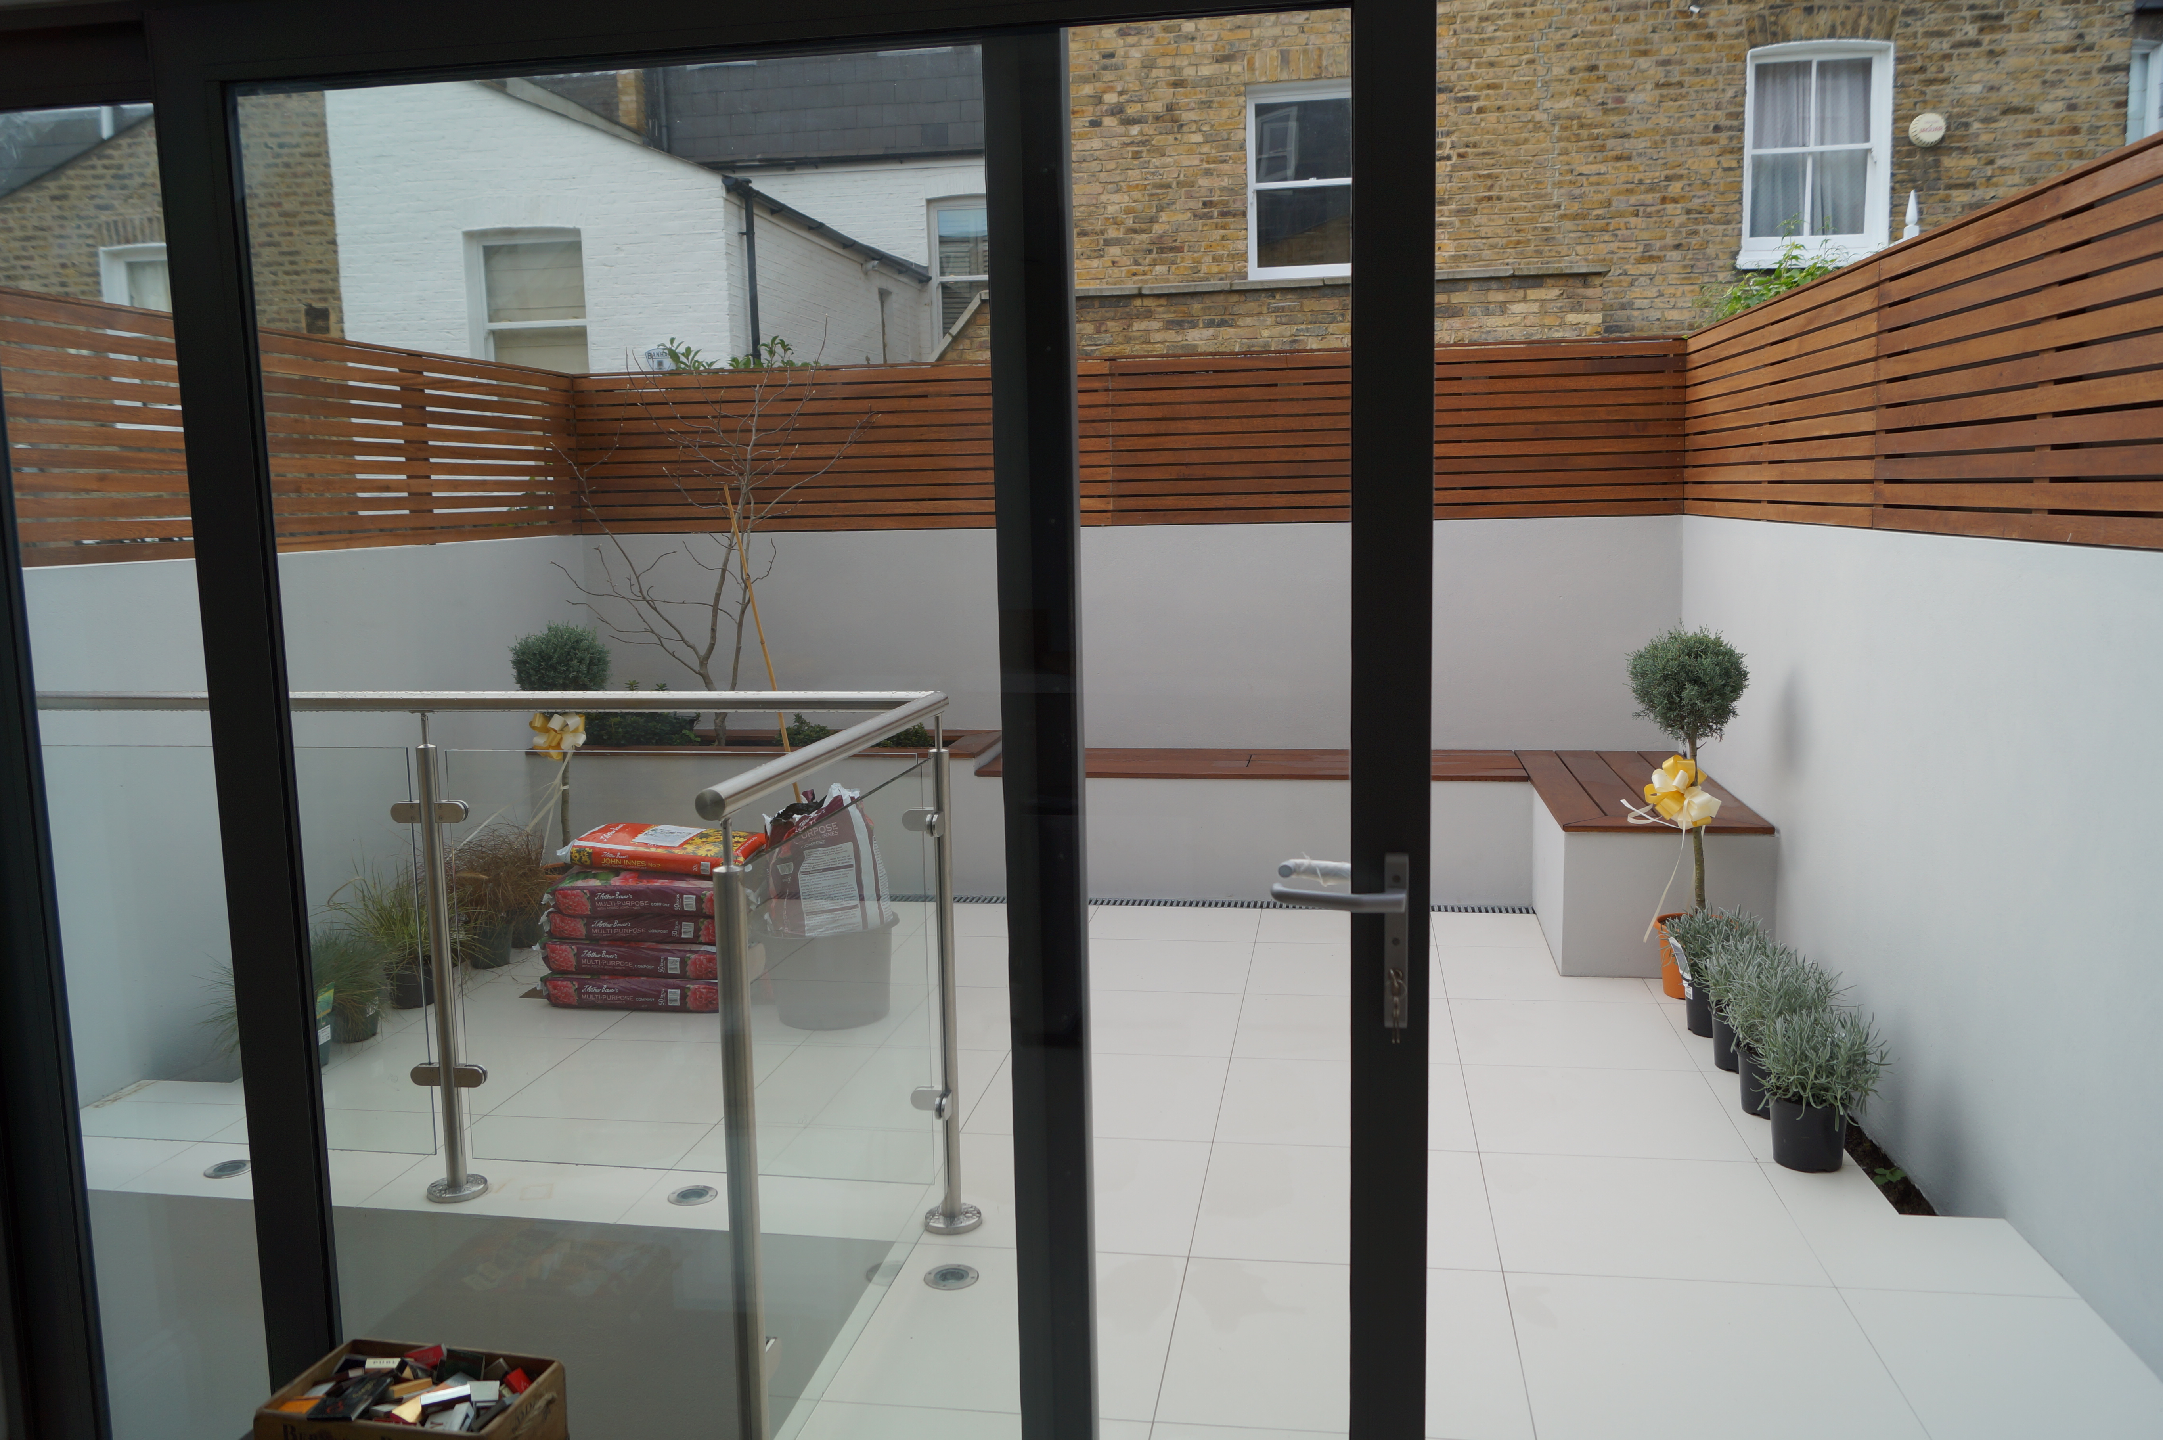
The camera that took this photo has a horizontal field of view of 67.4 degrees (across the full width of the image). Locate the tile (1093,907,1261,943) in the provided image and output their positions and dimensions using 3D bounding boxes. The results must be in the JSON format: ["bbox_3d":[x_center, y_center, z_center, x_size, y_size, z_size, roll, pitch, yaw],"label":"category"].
[{"bbox_3d":[0.325,0.733,5.769,0.600,0.015,0.458,0,7,9],"label":"tile"}]

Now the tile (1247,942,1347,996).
[{"bbox_3d":[0.838,0.799,5.160,0.600,0.015,0.600,0,7,9],"label":"tile"}]

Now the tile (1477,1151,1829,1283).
[{"bbox_3d":[1.154,1.026,3.342,0.600,0.015,0.600,0,7,9],"label":"tile"}]

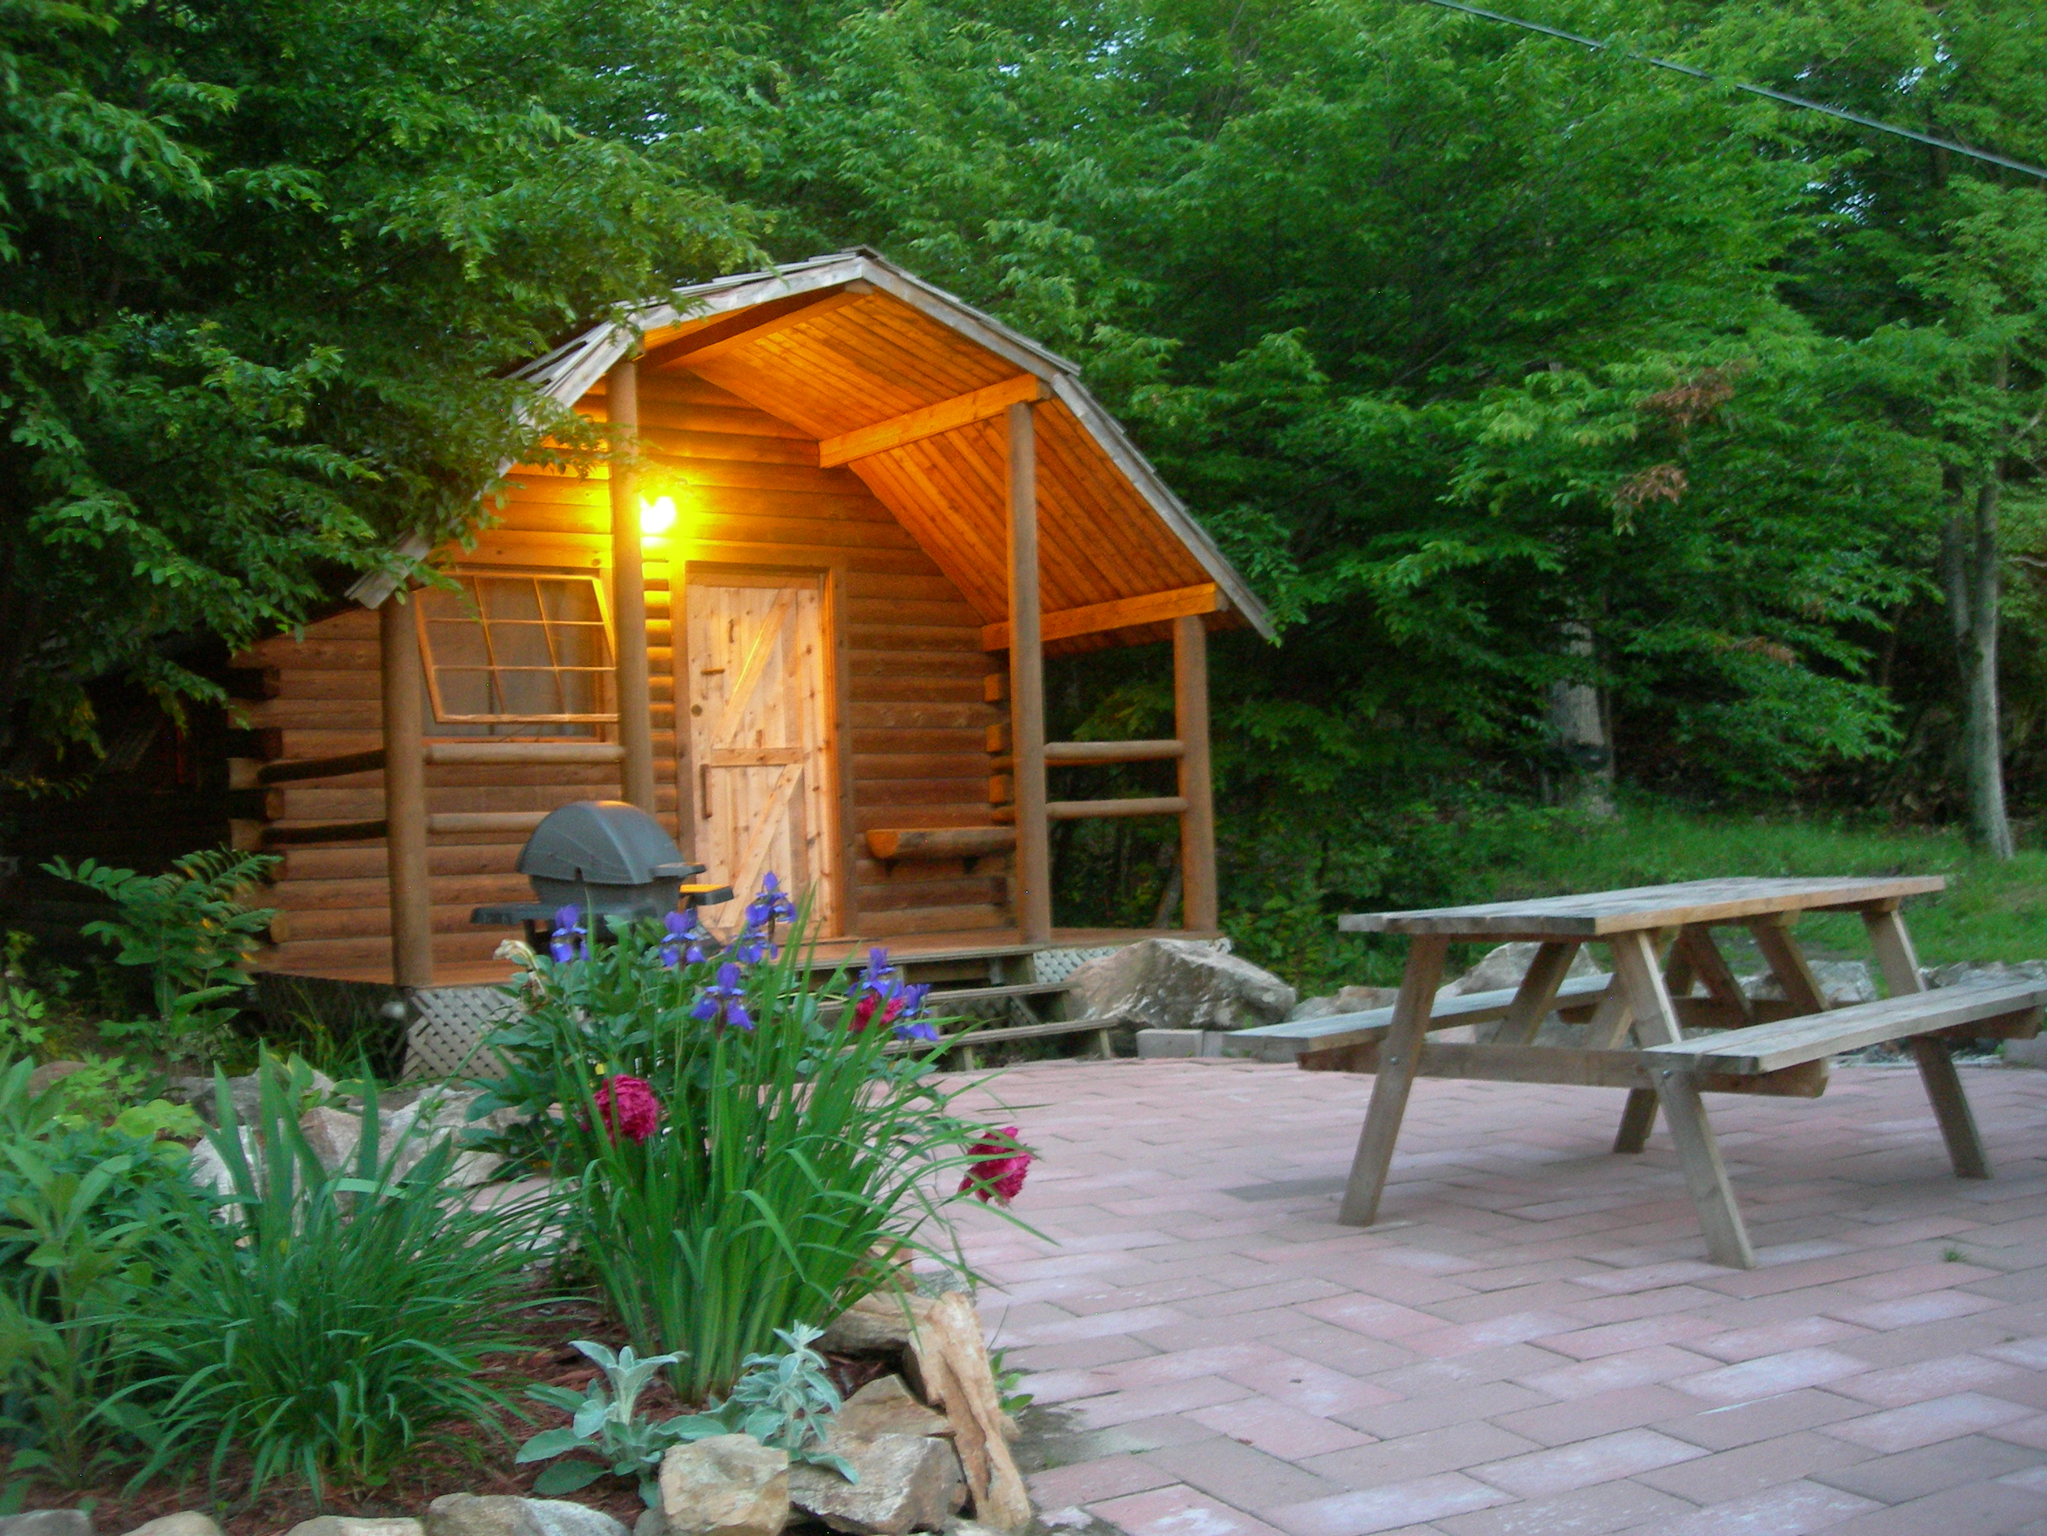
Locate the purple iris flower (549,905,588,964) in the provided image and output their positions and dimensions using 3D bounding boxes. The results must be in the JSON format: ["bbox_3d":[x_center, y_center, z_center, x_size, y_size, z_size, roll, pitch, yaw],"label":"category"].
[{"bbox_3d":[-0.790,0.290,3.900,0.070,0.100,0.070,-2,-2,0],"label":"purple iris flower"}]

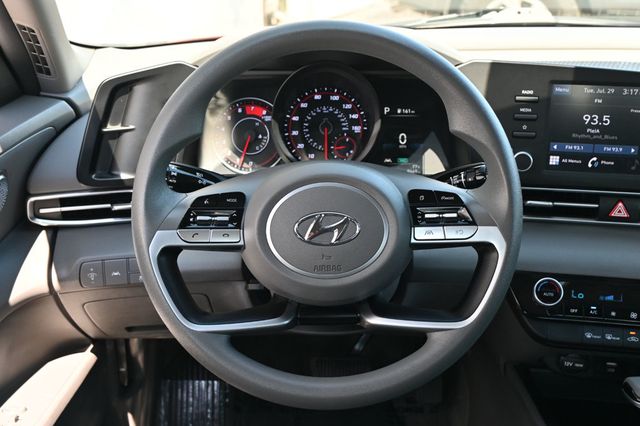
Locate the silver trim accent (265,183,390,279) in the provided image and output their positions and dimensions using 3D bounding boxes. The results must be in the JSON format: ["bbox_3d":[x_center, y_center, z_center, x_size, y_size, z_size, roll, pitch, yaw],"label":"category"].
[{"bbox_3d":[0.007,0.016,0.705,0.116,0.088,0.012,0,-3,0],"label":"silver trim accent"}]

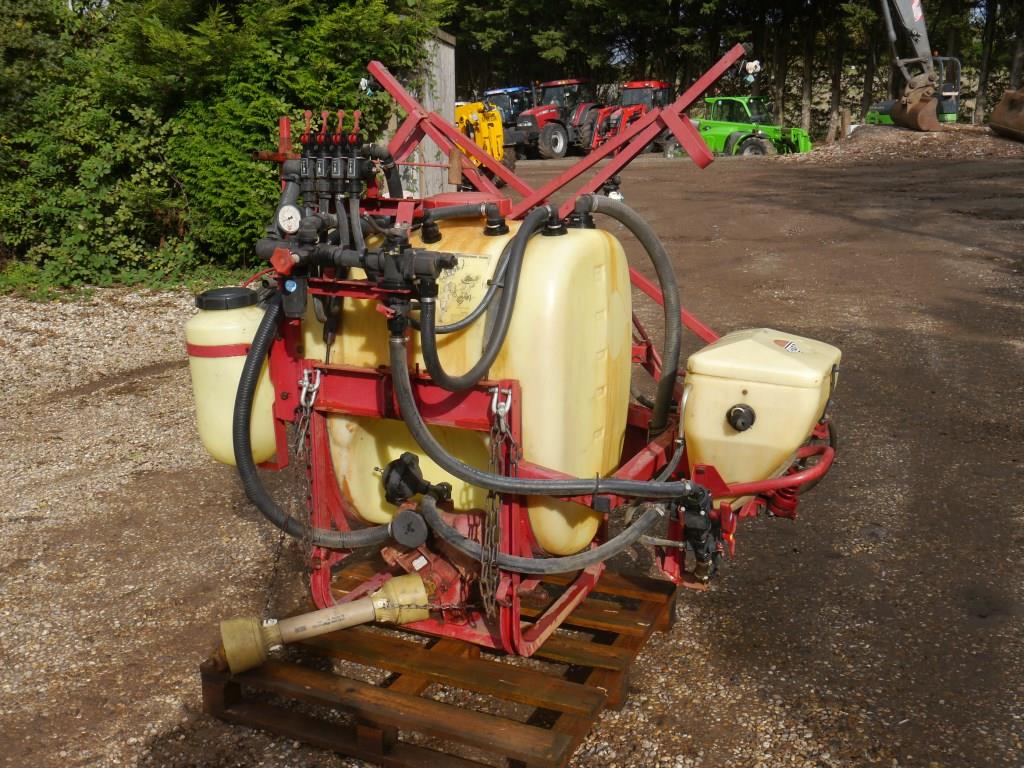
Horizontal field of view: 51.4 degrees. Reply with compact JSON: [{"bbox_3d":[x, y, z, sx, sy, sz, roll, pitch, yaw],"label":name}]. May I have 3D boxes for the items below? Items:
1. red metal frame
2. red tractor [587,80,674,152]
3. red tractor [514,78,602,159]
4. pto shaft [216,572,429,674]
[{"bbox_3d":[0.134,-0.155,3.312,1.733,1.733,1.049,7,15,26],"label":"red metal frame"},{"bbox_3d":[4.769,-10.616,42.500,2.300,2.850,4.800,11,17,37],"label":"red tractor"},{"bbox_3d":[1.687,-10.277,41.300,2.400,2.980,4.800,11,18,38],"label":"red tractor"},{"bbox_3d":[-0.534,0.685,3.064,0.611,0.147,0.147,-12,16,-14],"label":"pto shaft"}]

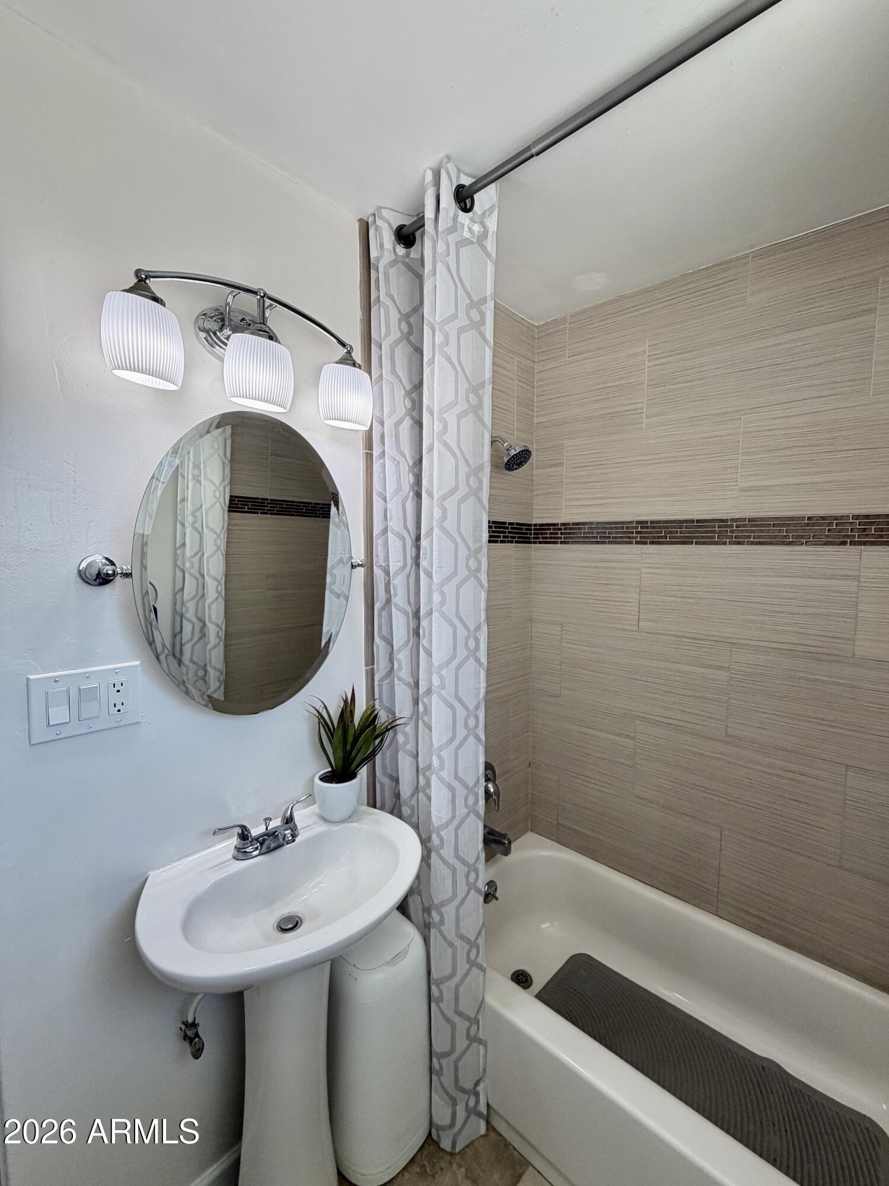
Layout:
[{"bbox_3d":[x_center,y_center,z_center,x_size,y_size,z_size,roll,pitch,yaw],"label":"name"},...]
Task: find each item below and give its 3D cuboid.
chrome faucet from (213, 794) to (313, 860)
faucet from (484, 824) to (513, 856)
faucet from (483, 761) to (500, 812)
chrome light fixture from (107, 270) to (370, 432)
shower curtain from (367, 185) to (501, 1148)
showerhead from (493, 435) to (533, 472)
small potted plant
[{"bbox_3d":[-0.371,0.526,1.050,0.152,0.085,0.226,5,7,44],"label":"chrome faucet"},{"bbox_3d":[0.186,0.886,1.728,0.138,0.080,0.052,5,7,44],"label":"faucet"},{"bbox_3d":[0.166,0.712,1.732,0.082,0.173,0.174,5,7,44],"label":"faucet"},{"bbox_3d":[-0.391,-0.498,0.986,0.174,0.238,0.534,5,7,44],"label":"chrome light fixture"},{"bbox_3d":[-0.051,0.199,1.217,0.395,2.250,0.115,5,7,44],"label":"shower curtain"},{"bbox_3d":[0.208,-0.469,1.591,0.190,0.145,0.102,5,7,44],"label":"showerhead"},{"bbox_3d":[-0.228,0.399,1.176,0.195,0.318,0.205,0,5,0],"label":"small potted plant"}]

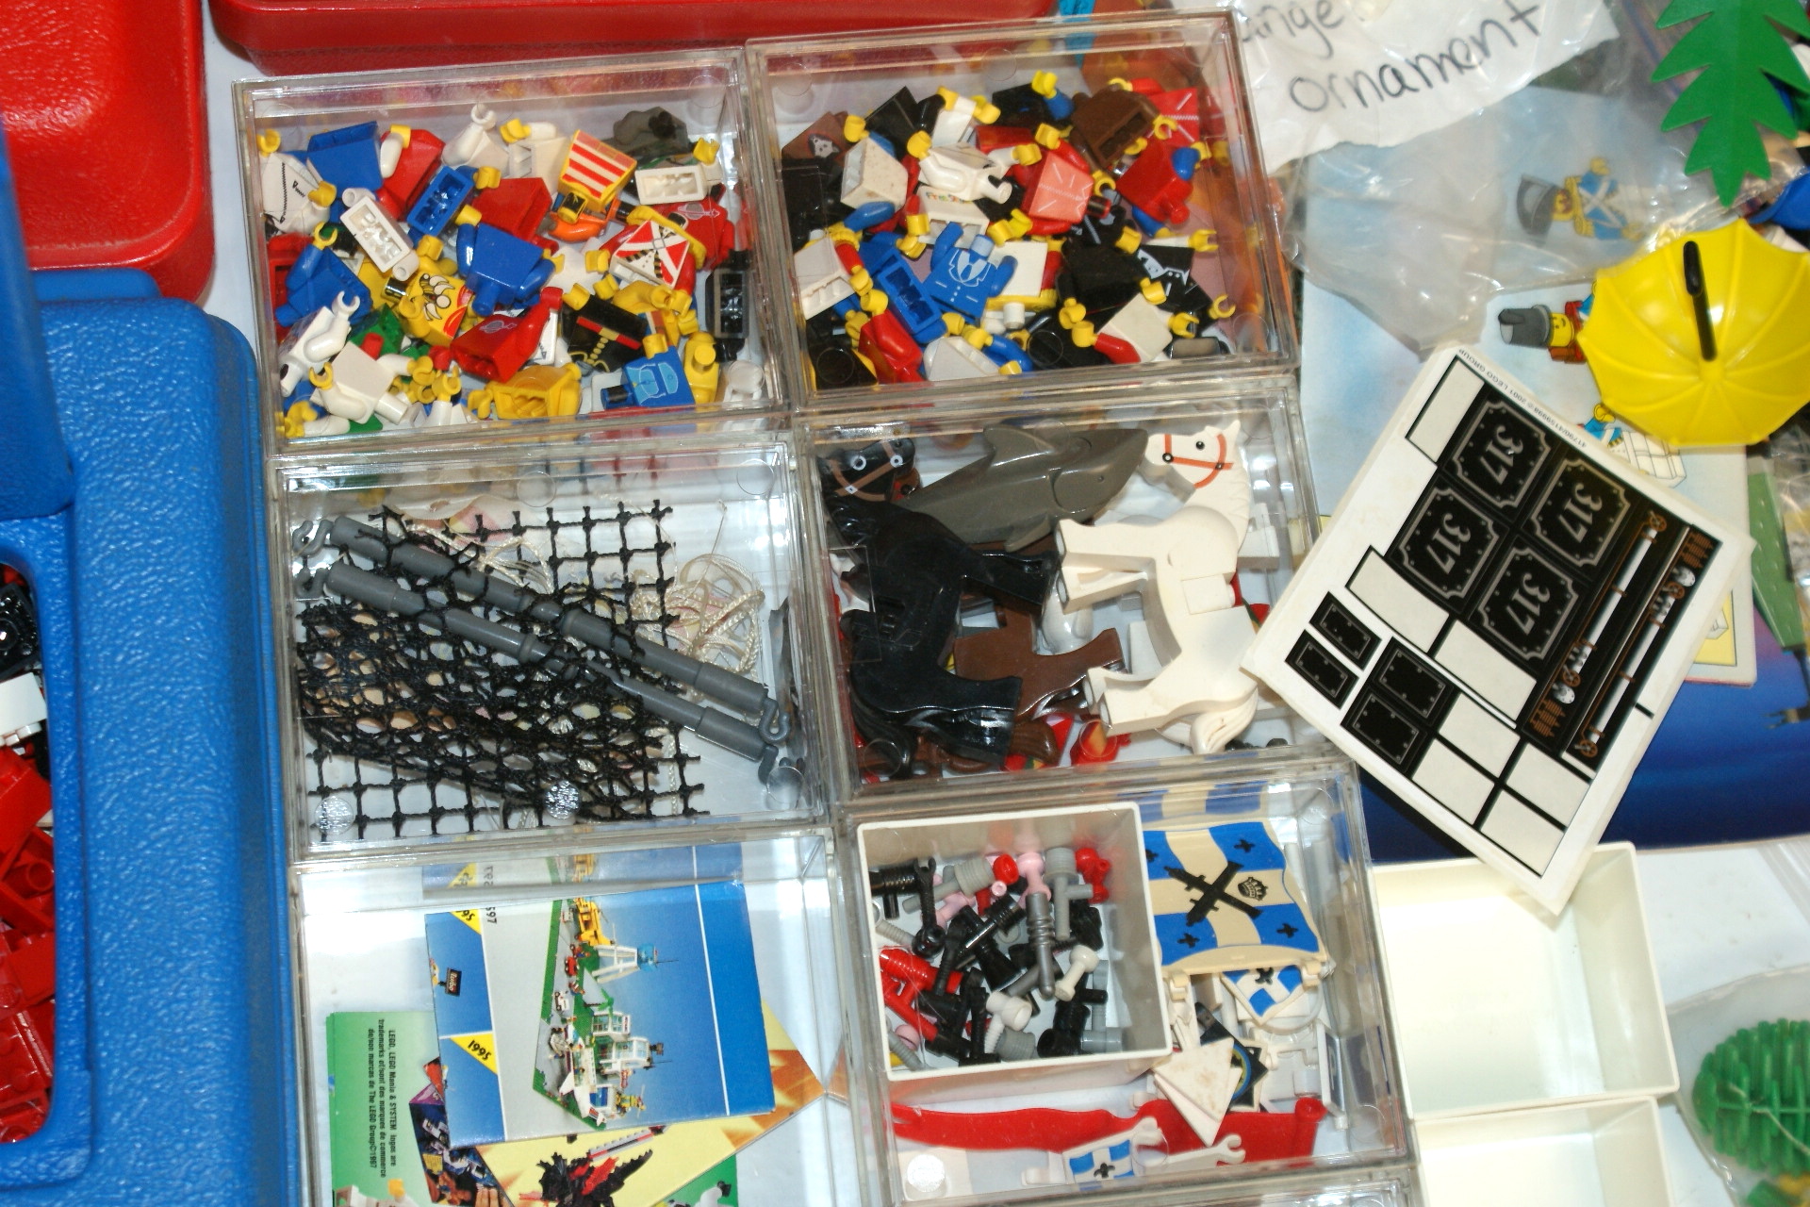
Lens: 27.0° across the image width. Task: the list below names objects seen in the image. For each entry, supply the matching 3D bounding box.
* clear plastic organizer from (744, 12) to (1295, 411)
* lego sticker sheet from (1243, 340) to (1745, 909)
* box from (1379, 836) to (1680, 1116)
[{"bbox_3d":[0.023,-0.082,0.852,0.112,0.046,0.086,-5,75,-9],"label":"clear plastic organizer"},{"bbox_3d":[0.131,0.002,0.826,0.084,0.004,0.107,35,60,0],"label":"lego sticker sheet"},{"bbox_3d":[0.130,0.085,0.821,0.059,0.041,0.054,-5,75,-9],"label":"box"}]

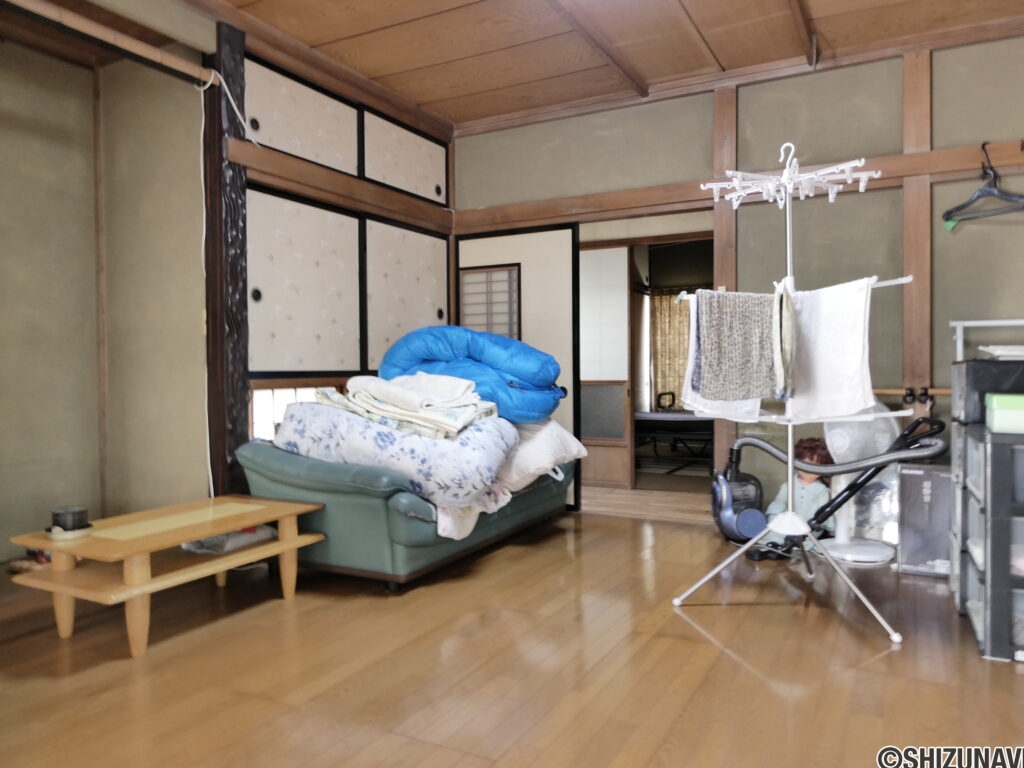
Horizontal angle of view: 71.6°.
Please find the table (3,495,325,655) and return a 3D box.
[{"bbox_3d":[-1.209,0.675,2.610,0.547,0.354,0.879,1,2,29],"label":"table"}]

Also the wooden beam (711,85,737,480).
[{"bbox_3d":[1.191,-0.406,3.959,0.120,2.401,0.110,1,2,29],"label":"wooden beam"}]

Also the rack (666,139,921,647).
[{"bbox_3d":[1.050,-0.034,2.712,0.856,1.734,0.800,1,2,29],"label":"rack"}]

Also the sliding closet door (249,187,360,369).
[{"bbox_3d":[-1.028,-0.490,3.631,0.028,0.903,0.862,1,2,29],"label":"sliding closet door"}]

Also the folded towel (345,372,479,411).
[{"bbox_3d":[-0.472,0.021,3.295,0.515,0.138,0.368,1,2,29],"label":"folded towel"}]

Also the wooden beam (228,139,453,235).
[{"bbox_3d":[-0.843,-1.040,3.938,0.078,0.156,1.794,1,2,29],"label":"wooden beam"}]

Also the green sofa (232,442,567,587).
[{"bbox_3d":[-0.422,0.501,3.693,0.929,0.626,1.674,1,2,29],"label":"green sofa"}]

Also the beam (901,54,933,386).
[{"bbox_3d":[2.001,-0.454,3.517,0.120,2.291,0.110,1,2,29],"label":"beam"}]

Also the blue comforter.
[{"bbox_3d":[-0.191,-0.065,3.810,0.754,0.478,0.626,1,2,29],"label":"blue comforter"}]

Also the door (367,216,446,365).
[{"bbox_3d":[-0.636,-0.514,4.352,0.028,0.903,0.914,1,2,29],"label":"door"}]

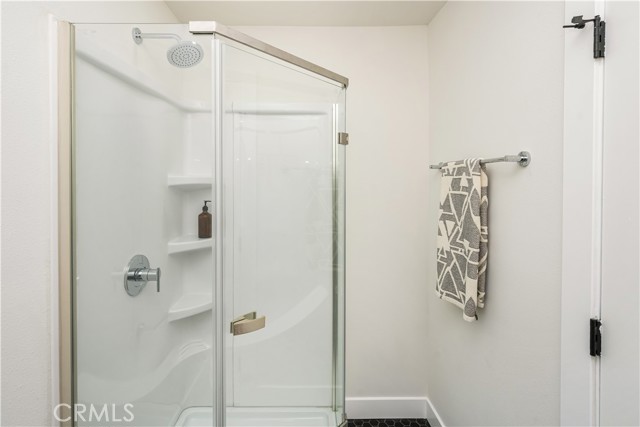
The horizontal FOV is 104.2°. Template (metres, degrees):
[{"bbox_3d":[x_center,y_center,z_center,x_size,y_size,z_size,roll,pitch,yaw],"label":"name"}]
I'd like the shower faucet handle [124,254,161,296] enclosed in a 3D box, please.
[{"bbox_3d":[-0.773,0.279,1.110,0.102,0.178,0.174,0,3,-4],"label":"shower faucet handle"}]

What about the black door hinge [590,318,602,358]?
[{"bbox_3d":[0.704,0.316,0.635,0.018,0.092,0.024,0,3,-4],"label":"black door hinge"}]

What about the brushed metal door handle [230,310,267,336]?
[{"bbox_3d":[-0.248,0.381,0.853,0.105,0.046,0.065,-3,4,-45],"label":"brushed metal door handle"}]

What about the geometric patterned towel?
[{"bbox_3d":[0.622,0.088,1.110,0.065,0.635,0.280,0,3,-4],"label":"geometric patterned towel"}]

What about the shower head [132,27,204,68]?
[{"bbox_3d":[-0.685,-0.768,1.135,0.315,0.170,0.165,0,3,-4],"label":"shower head"}]

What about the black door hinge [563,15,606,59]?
[{"bbox_3d":[0.680,-0.455,0.640,0.088,0.106,0.034,0,3,-4],"label":"black door hinge"}]

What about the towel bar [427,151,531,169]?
[{"bbox_3d":[0.659,-0.225,1.125,0.080,0.056,0.580,0,8,-4],"label":"towel bar"}]

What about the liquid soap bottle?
[{"bbox_3d":[-0.655,0.034,1.420,0.076,0.211,0.076,0,3,0],"label":"liquid soap bottle"}]

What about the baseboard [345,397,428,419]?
[{"bbox_3d":[0.400,1.203,1.540,0.540,0.137,0.016,0,3,0],"label":"baseboard"}]

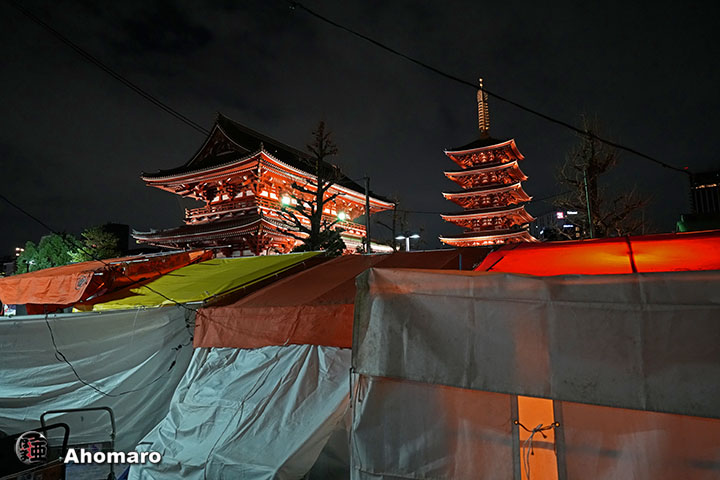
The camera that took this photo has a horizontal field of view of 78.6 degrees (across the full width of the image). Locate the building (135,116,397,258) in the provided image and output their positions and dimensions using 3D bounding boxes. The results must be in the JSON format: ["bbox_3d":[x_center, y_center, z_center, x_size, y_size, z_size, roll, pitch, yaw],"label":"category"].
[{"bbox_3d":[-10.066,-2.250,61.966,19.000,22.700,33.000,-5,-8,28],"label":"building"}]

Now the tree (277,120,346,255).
[{"bbox_3d":[-3.512,-1.671,32.749,5.050,14.400,5.050,0,-7,-6],"label":"tree"}]

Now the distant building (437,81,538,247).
[{"bbox_3d":[30.417,-13.215,104.612,18.600,53.300,18.600,-5,-8,28],"label":"distant building"}]

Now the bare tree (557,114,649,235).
[{"bbox_3d":[18.990,-2.140,33.930,6.530,14.900,6.530,-5,-8,29],"label":"bare tree"}]

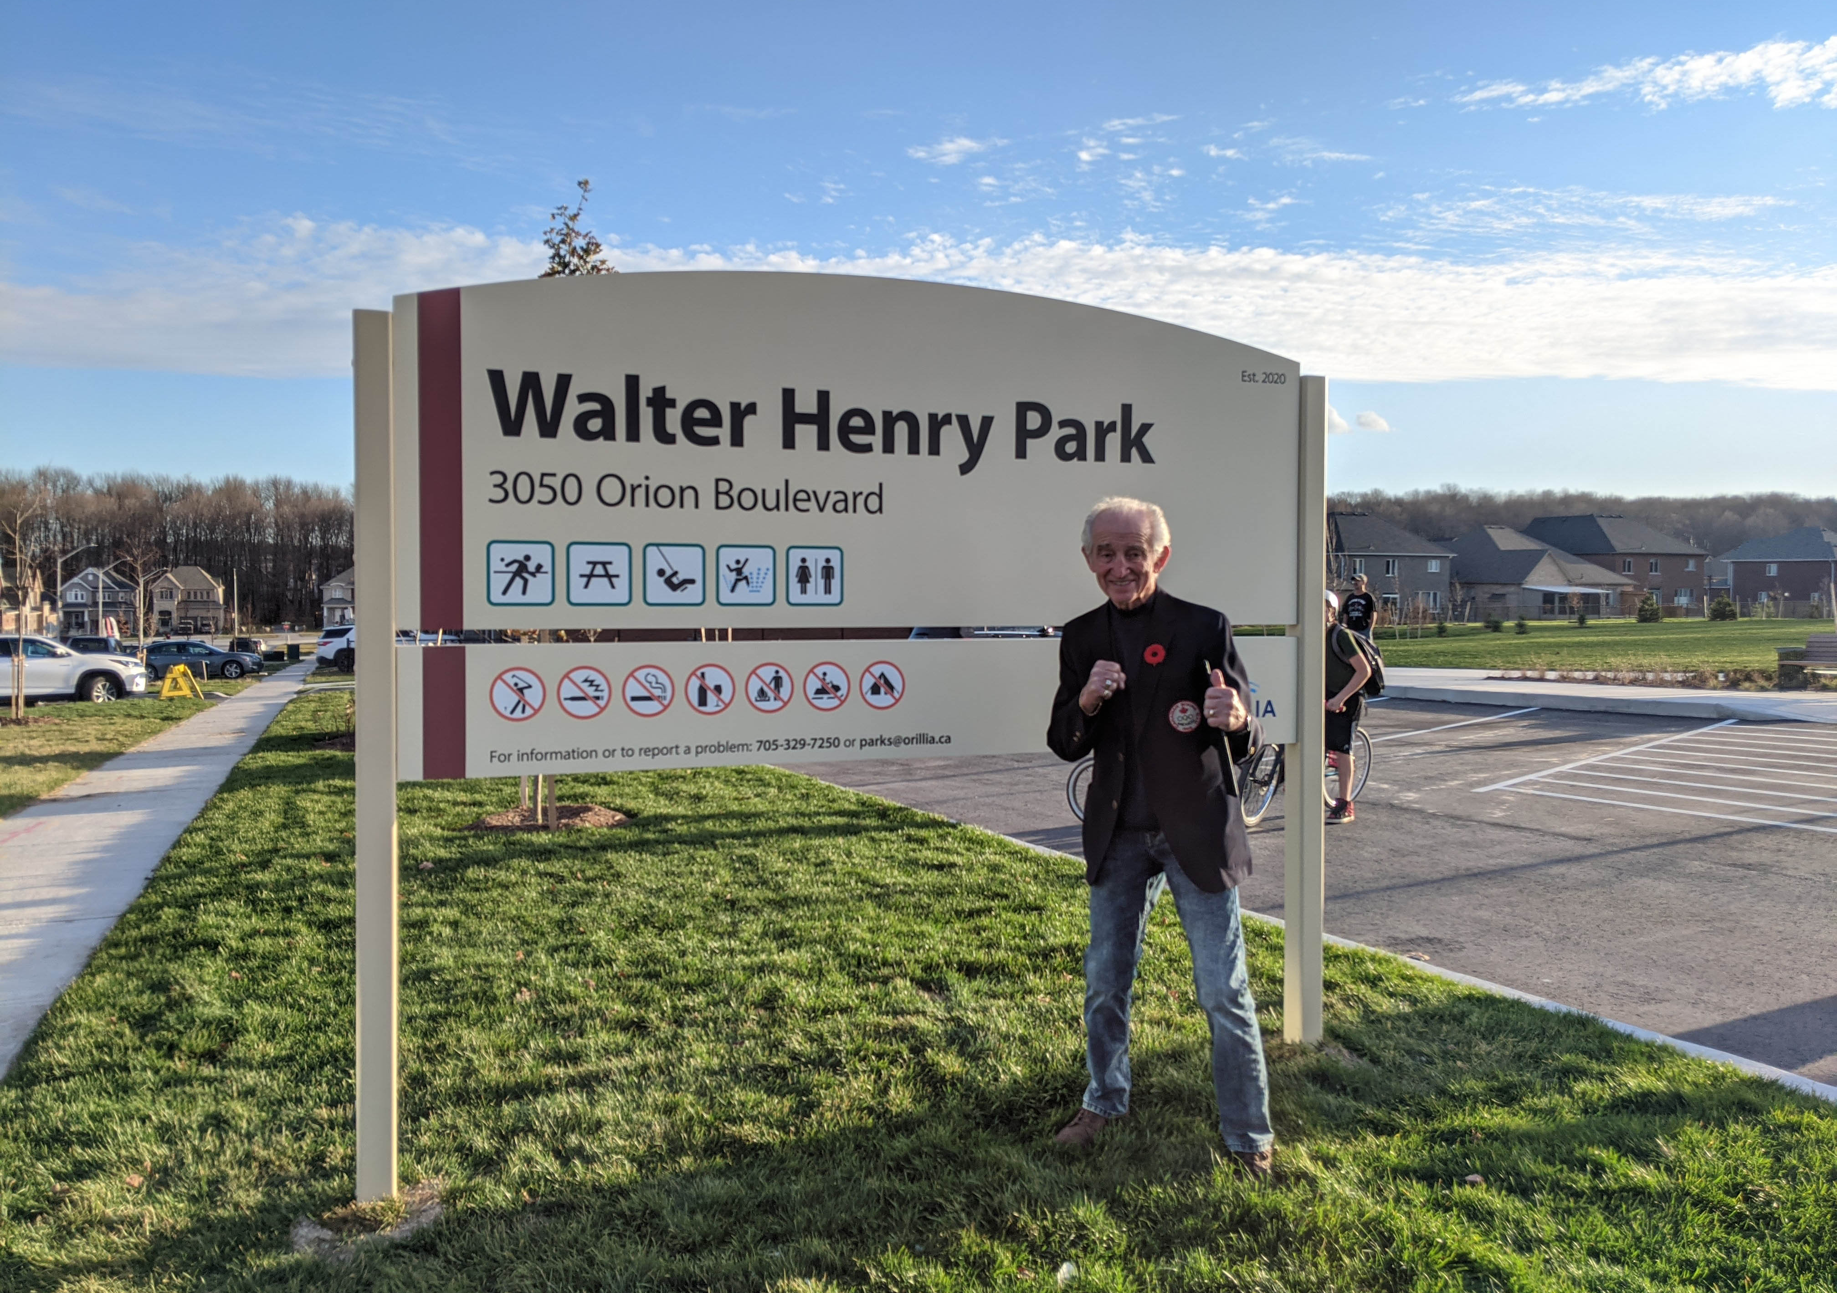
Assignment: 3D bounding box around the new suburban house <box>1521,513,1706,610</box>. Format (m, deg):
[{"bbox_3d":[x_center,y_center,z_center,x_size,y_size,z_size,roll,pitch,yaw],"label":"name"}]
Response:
[{"bbox_3d":[63.131,-7.338,132.000,11.300,9.400,13.000,0,1,-22],"label":"new suburban house"}]

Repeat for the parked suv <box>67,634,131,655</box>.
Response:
[{"bbox_3d":[-34.917,0.382,61.000,1.900,1.700,4.700,0,1,-22],"label":"parked suv"}]

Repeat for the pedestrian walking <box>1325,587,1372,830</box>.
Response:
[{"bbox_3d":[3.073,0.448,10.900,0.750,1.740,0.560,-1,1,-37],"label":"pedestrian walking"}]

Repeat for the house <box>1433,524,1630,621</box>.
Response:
[{"bbox_3d":[52.480,-6.442,125.500,13.000,8.100,14.000,0,1,-22],"label":"house"}]

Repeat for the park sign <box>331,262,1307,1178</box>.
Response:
[{"bbox_3d":[-0.058,0.157,3.815,2.687,2.208,0.083,0,1,-21],"label":"park sign"}]

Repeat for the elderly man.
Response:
[{"bbox_3d":[0.587,0.433,3.522,0.528,1.602,0.466,0,1,14],"label":"elderly man"}]

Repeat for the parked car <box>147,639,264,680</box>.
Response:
[{"bbox_3d":[-26.839,0.476,52.800,4.850,1.470,1.830,0,1,-22],"label":"parked car"}]

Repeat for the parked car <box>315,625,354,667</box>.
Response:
[{"bbox_3d":[-20.133,0.123,54.400,5.100,1.790,1.980,0,1,-22],"label":"parked car"}]

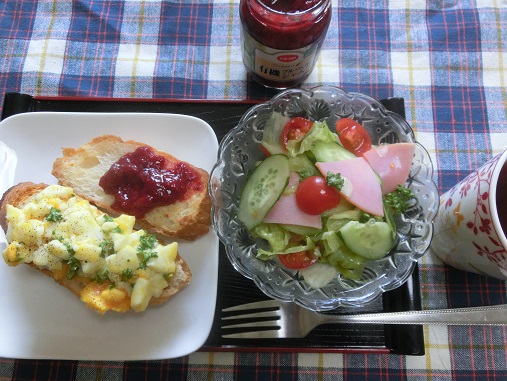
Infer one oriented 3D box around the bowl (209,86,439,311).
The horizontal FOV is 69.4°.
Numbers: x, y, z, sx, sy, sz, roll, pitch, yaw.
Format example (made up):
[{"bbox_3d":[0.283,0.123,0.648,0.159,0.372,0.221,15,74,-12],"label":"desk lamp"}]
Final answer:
[{"bbox_3d":[0.045,0.006,0.265,0.147,0.055,0.147,0,78,-1],"label":"bowl"}]

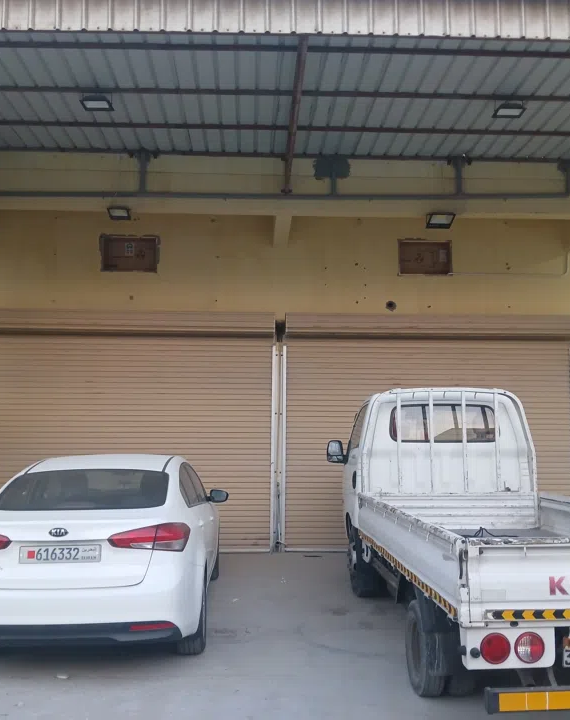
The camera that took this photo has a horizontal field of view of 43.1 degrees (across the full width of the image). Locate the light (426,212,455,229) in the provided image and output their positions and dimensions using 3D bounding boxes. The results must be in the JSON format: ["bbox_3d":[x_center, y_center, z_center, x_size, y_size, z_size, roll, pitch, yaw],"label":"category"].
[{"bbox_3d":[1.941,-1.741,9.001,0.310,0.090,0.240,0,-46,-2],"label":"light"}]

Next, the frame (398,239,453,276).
[{"bbox_3d":[2.051,-1.497,10.598,0.782,0.545,0.120,0,-6,-2],"label":"frame"}]

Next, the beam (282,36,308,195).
[{"bbox_3d":[0.085,-2.372,7.507,0.070,0.090,3.204,1,-9,-2],"label":"beam"}]

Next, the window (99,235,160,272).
[{"bbox_3d":[-2.248,-1.538,10.479,0.860,0.538,0.120,0,-6,-2],"label":"window"}]

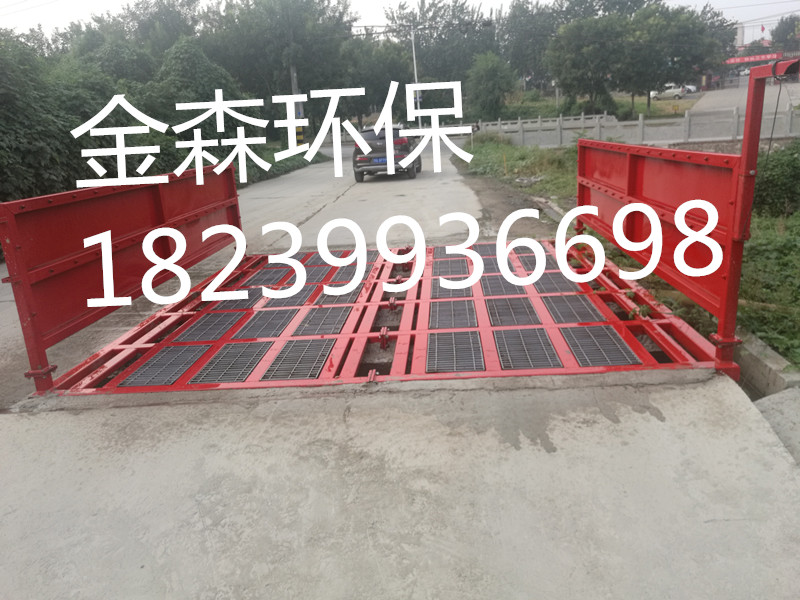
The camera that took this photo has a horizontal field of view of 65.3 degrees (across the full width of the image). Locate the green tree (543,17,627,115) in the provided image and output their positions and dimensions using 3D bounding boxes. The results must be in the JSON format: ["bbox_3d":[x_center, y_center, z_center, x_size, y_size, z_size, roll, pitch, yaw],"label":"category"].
[{"bbox_3d":[14.192,-18.115,48.000,5.600,6.900,5.400,1,17,16],"label":"green tree"}]

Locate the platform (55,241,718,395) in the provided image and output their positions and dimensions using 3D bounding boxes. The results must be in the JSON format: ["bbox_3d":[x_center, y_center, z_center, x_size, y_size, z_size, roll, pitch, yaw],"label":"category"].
[{"bbox_3d":[-0.037,0.020,4.766,3.481,0.200,3.395,-3,16,5],"label":"platform"}]

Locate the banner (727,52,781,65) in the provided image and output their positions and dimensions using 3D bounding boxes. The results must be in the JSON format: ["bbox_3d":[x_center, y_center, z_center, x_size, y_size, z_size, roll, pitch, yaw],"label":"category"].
[{"bbox_3d":[47.153,-32.096,83.000,6.600,0.700,0.100,12,22,42],"label":"banner"}]

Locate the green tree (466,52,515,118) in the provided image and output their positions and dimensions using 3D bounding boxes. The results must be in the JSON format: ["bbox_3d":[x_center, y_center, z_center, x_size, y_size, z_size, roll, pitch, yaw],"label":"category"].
[{"bbox_3d":[6.962,-16.385,48.000,3.500,5.000,3.400,-1,17,9],"label":"green tree"}]

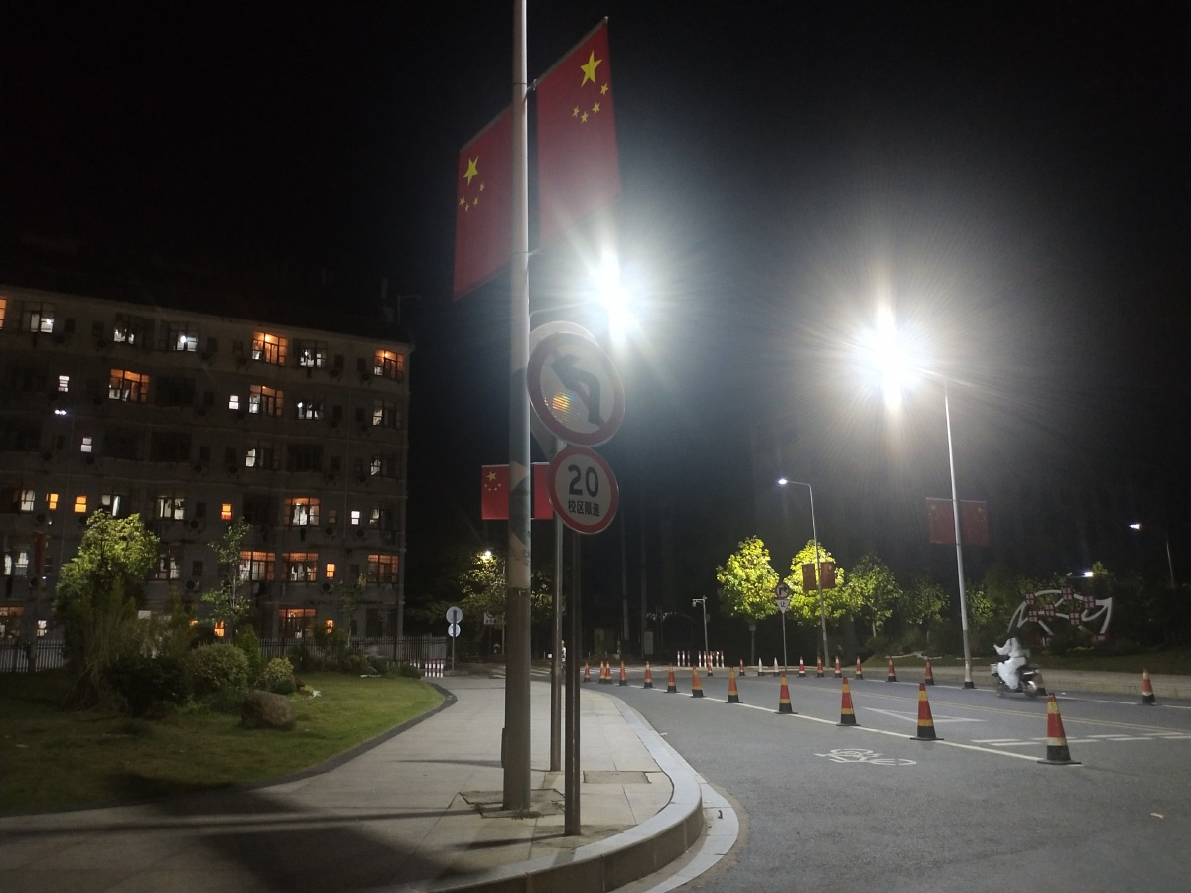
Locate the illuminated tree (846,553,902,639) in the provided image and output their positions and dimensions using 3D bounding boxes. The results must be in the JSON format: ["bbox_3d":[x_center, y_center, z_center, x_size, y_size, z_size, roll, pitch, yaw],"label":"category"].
[{"bbox_3d":[14.564,7.892,54.000,3.000,4.800,3.000,-4,-11,15],"label":"illuminated tree"}]

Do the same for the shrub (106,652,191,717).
[{"bbox_3d":[-7.191,3.807,16.600,1.350,1.030,1.250,4,-12,-23],"label":"shrub"}]

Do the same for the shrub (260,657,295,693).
[{"bbox_3d":[-6.577,4.739,21.342,0.675,0.722,0.675,3,-11,-17],"label":"shrub"}]

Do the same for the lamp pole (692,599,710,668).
[{"bbox_3d":[5.198,9.219,51.000,0.850,3.500,0.200,-1,-11,0],"label":"lamp pole"}]

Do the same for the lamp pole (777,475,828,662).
[{"bbox_3d":[11.111,6.718,55.008,0.320,9.895,2.670,9,-14,-40],"label":"lamp pole"}]

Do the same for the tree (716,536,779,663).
[{"bbox_3d":[9.076,9.199,61.895,3.824,7.626,3.824,0,-11,0],"label":"tree"}]

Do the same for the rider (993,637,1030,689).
[{"bbox_3d":[9.629,4.987,23.900,0.540,1.320,0.740,1,-11,-7],"label":"rider"}]

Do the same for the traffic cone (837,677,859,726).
[{"bbox_3d":[3.929,3.986,16.100,0.380,0.720,0.380,-3,-11,11],"label":"traffic cone"}]

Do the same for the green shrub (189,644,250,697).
[{"bbox_3d":[-7.210,4.295,19.709,1.135,1.029,1.135,3,-11,-19],"label":"green shrub"}]

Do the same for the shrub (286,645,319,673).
[{"bbox_3d":[-9.918,7.201,35.026,1.108,0.980,1.108,3,-11,-15],"label":"shrub"}]

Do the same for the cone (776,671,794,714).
[{"bbox_3d":[3.375,4.369,18.300,0.380,0.720,0.380,-3,-11,11],"label":"cone"}]

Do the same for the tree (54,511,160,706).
[{"bbox_3d":[-9.897,3.266,20.900,2.100,3.900,2.050,5,-12,-25],"label":"tree"}]

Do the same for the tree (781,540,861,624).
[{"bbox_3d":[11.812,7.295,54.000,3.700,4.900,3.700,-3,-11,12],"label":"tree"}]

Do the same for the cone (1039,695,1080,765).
[{"bbox_3d":[5.156,3.145,11.560,0.410,0.735,0.410,-5,-12,23],"label":"cone"}]

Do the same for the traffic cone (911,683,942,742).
[{"bbox_3d":[4.573,3.659,14.299,0.410,0.741,0.410,-4,-11,17],"label":"traffic cone"}]

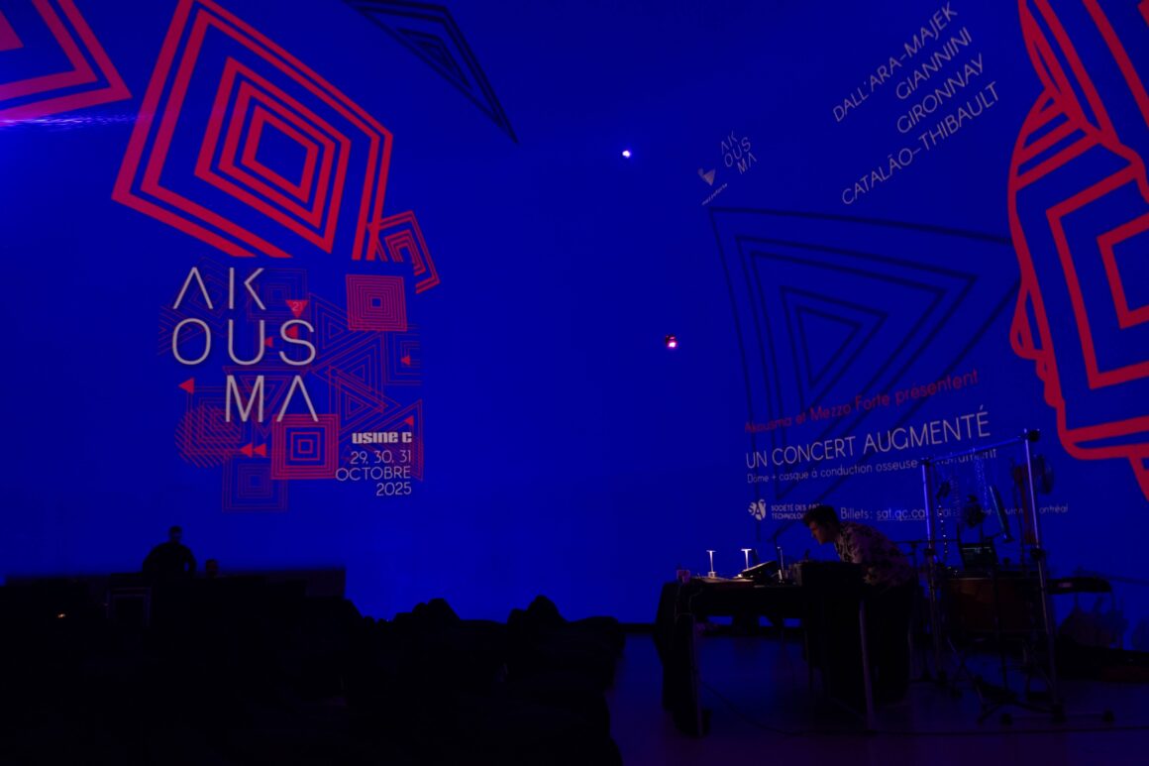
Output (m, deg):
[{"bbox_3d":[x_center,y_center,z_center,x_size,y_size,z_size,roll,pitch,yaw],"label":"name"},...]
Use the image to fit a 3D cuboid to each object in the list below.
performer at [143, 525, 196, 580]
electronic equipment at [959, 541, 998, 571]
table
[{"bbox_3d":[-5.054,2.521,10.724,0.620,1.500,0.420,5,-12,-25],"label":"performer"},{"bbox_3d":[3.426,1.476,7.295,0.300,0.210,0.230,-1,-11,0],"label":"electronic equipment"},{"bbox_3d":[1.137,1.650,5.379,1.050,0.790,1.200,-1,-11,0],"label":"table"}]

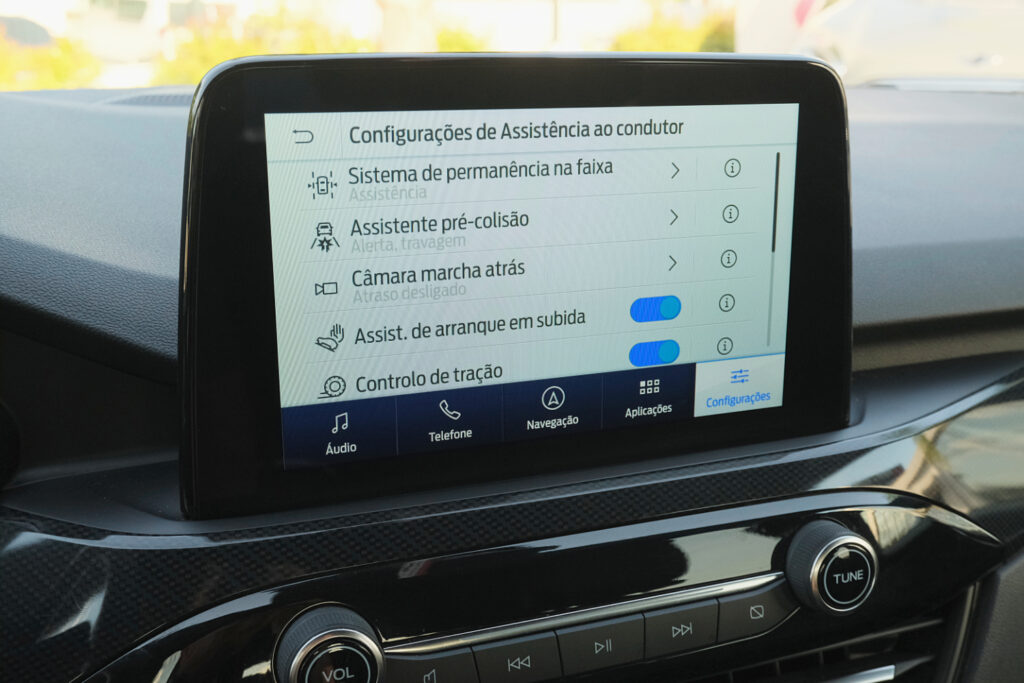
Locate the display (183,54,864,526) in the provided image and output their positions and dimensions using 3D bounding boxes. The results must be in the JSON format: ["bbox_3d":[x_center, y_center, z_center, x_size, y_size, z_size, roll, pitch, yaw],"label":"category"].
[{"bbox_3d":[0.010,-0.024,0.349,0.231,0.136,0.025,-6,15,-20],"label":"display"}]

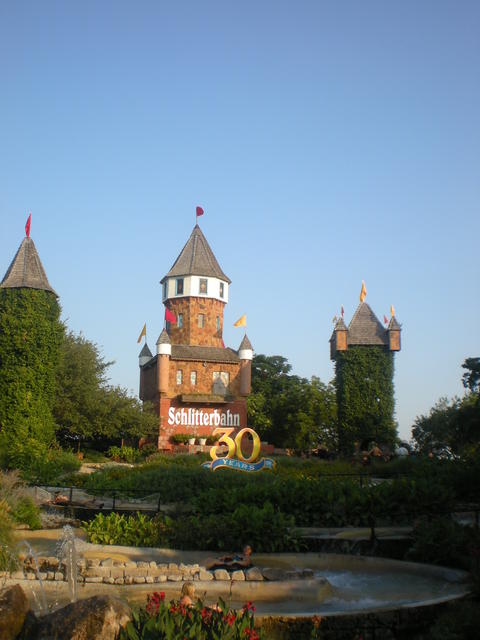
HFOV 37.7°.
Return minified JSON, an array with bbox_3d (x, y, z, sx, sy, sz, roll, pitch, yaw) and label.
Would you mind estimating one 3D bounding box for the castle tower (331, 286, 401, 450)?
[{"bbox_3d":[10.182,4.572,57.254,5.100,12.310,5.200,0,-12,0],"label":"castle tower"}]

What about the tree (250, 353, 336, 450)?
[{"bbox_3d":[4.299,7.023,59.812,8.200,8.313,7.300,0,-12,0],"label":"tree"}]

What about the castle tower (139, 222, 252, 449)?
[{"bbox_3d":[-3.505,1.062,53.886,7.164,17.616,7.292,4,-12,-19],"label":"castle tower"}]

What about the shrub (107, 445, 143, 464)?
[{"bbox_3d":[-7.043,8.274,43.219,2.150,1.208,1.700,0,-12,0],"label":"shrub"}]

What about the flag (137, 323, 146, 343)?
[{"bbox_3d":[-7.833,1.034,55.870,0.720,1.617,0.200,4,-12,-19],"label":"flag"}]

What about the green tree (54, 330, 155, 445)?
[{"bbox_3d":[-9.000,4.717,47.014,7.000,8.095,6.200,0,-12,0],"label":"green tree"}]

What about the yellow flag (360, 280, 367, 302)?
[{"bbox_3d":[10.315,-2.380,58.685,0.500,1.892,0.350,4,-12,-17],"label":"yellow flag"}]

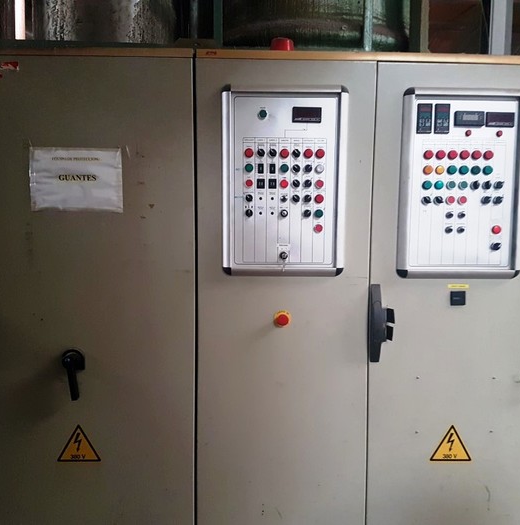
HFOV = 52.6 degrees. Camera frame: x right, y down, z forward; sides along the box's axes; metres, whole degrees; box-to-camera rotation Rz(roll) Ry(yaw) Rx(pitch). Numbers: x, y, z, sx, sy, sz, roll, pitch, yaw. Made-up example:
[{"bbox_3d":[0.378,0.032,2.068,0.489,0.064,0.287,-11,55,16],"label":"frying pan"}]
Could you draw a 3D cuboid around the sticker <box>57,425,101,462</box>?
[{"bbox_3d":[-0.628,0.631,1.828,0.145,0.132,0.008,0,5,-1],"label":"sticker"}]

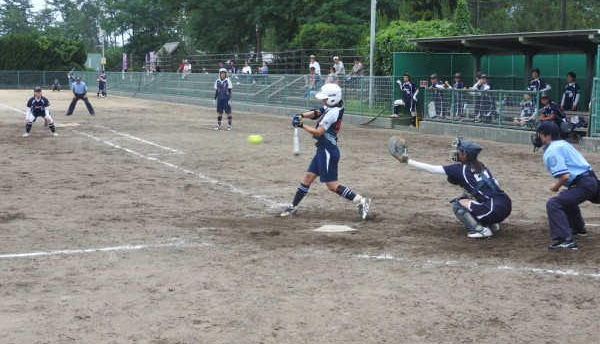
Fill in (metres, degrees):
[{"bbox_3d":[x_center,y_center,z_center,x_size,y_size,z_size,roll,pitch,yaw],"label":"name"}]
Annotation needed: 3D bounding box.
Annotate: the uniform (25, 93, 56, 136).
[{"bbox_3d":[-6.480,-1.460,23.845,0.840,1.060,0.560,-2,7,-20],"label":"uniform"}]

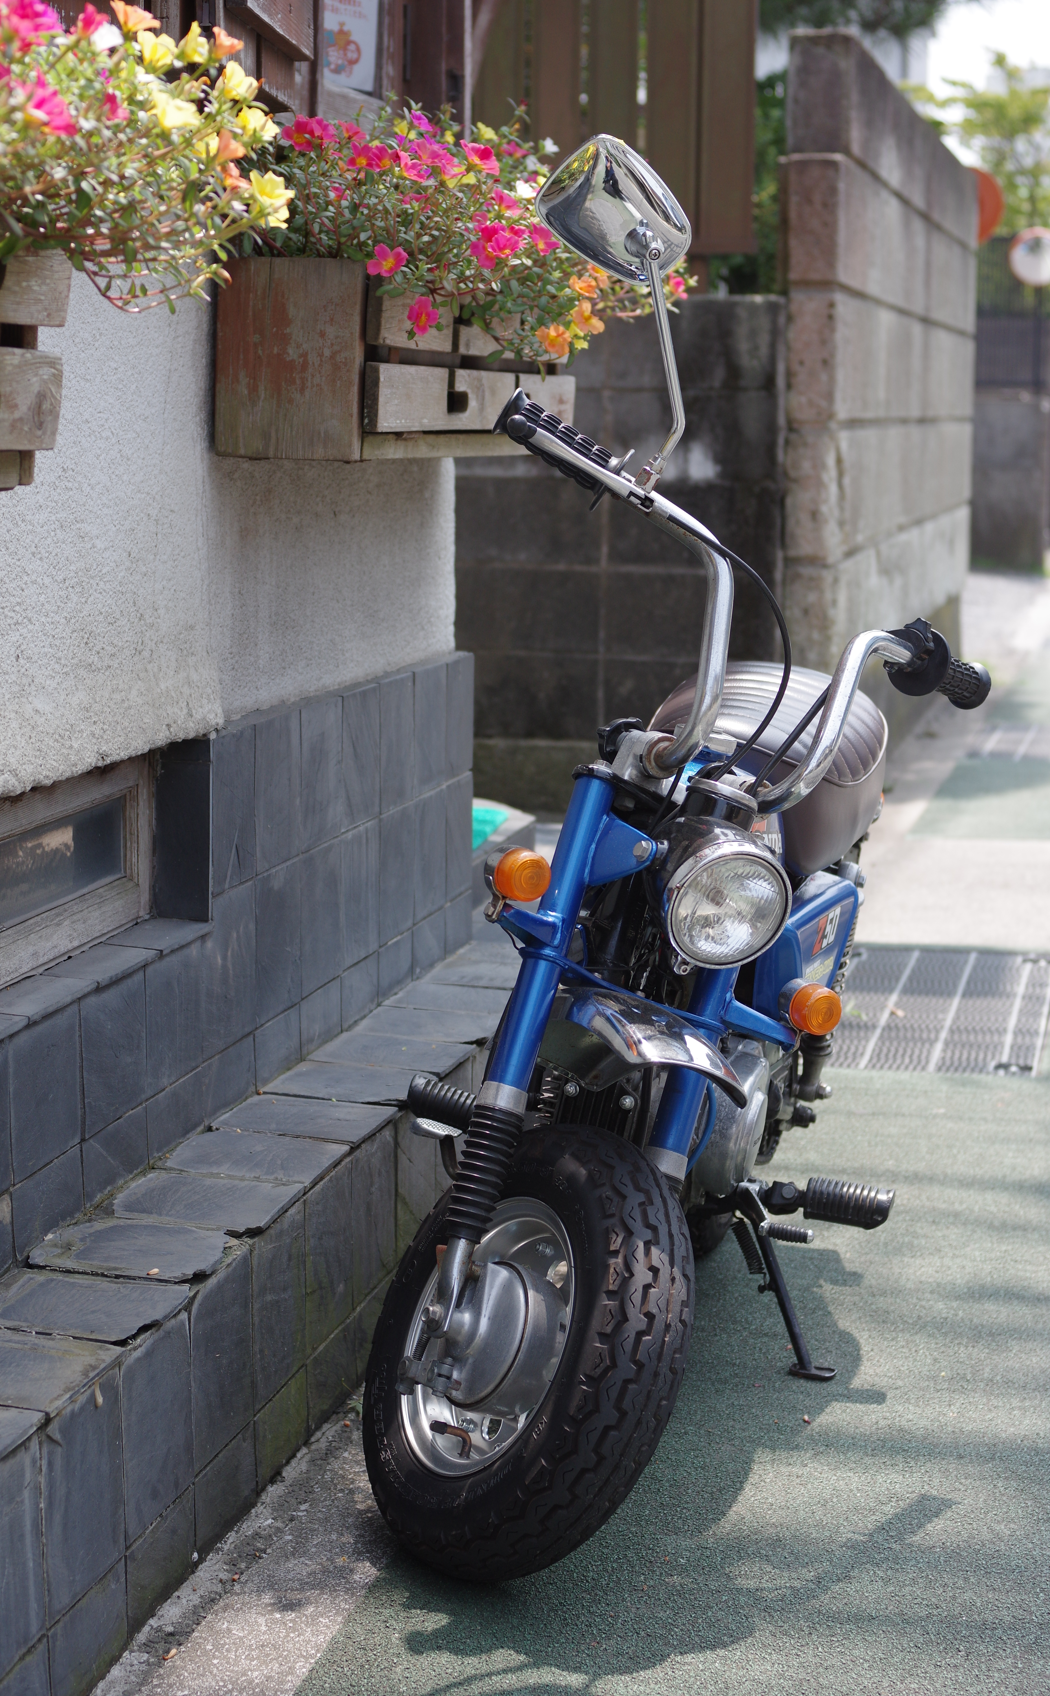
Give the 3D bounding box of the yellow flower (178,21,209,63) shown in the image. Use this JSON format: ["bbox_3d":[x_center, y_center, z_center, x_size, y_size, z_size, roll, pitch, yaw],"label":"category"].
[{"bbox_3d":[-0.251,-0.610,2.136,0.023,0.031,0.031,-21,6,9],"label":"yellow flower"}]

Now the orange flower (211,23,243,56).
[{"bbox_3d":[-0.223,-0.604,2.110,0.027,0.025,0.024,9,12,44],"label":"orange flower"}]

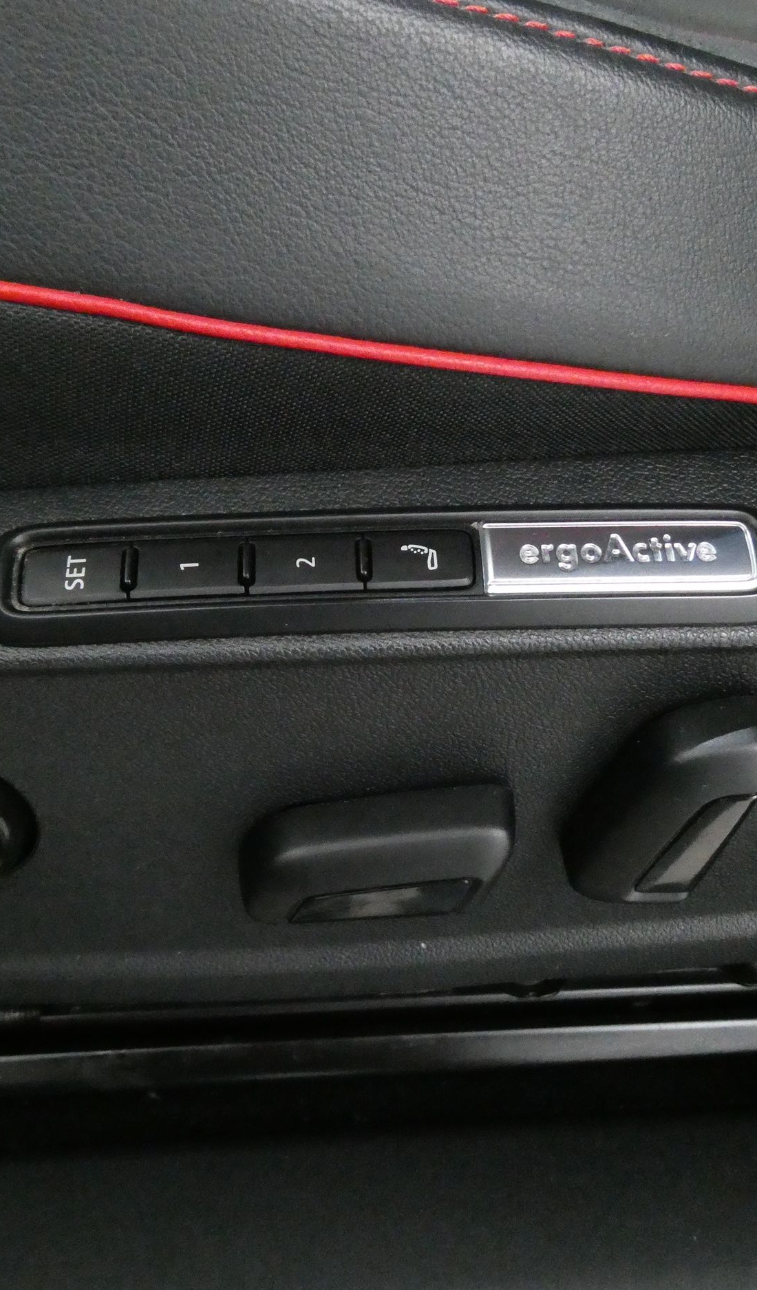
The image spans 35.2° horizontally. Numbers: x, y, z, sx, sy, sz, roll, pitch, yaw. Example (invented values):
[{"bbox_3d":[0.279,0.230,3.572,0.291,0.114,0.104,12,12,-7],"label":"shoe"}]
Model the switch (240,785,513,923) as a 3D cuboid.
[{"bbox_3d":[0.000,0.050,0.278,0.062,0.025,0.019,-6,45,5],"label":"switch"}]

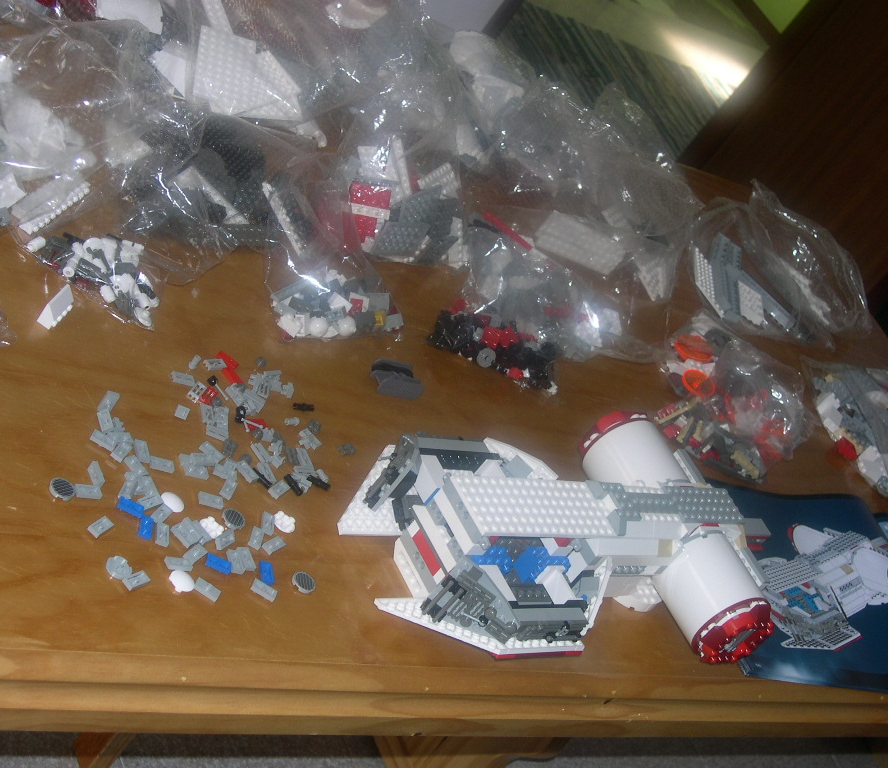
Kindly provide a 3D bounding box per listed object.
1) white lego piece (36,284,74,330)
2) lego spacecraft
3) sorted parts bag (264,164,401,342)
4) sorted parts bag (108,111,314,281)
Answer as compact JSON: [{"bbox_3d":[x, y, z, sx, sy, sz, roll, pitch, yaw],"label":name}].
[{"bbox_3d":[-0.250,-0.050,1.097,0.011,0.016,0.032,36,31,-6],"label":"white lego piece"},{"bbox_3d":[0.100,0.110,1.192,0.392,0.095,0.198,6,44,-43],"label":"lego spacecraft"},{"bbox_3d":[-0.087,-0.104,1.308,0.120,0.054,0.170,-1,49,-48],"label":"sorted parts bag"},{"bbox_3d":[-0.170,-0.144,1.260,0.165,0.065,0.160,6,44,-43],"label":"sorted parts bag"}]

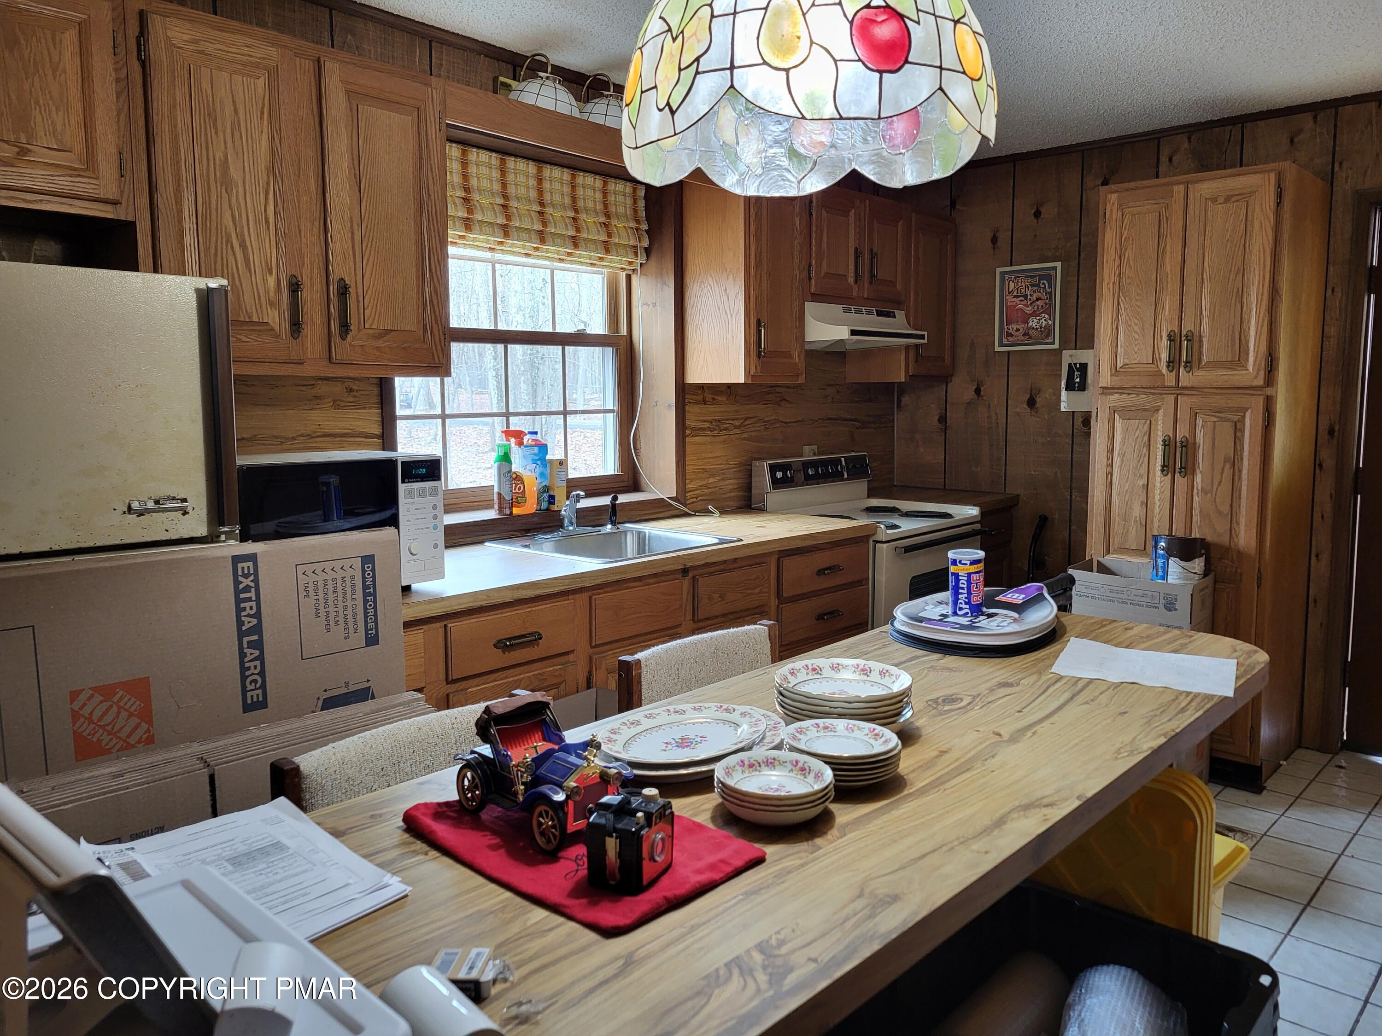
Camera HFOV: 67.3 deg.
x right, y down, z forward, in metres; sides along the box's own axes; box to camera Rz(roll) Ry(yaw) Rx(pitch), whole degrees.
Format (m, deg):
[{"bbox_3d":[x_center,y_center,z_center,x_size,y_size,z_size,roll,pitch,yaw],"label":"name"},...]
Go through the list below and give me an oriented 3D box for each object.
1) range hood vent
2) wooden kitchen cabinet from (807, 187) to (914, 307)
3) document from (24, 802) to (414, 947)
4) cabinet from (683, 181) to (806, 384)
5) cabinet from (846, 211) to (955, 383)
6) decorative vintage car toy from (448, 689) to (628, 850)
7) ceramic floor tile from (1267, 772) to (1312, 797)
[{"bbox_3d":[0.630,-0.796,4.318,0.458,0.150,0.764,6,9,42],"label":"range hood vent"},{"bbox_3d":[0.579,-1.101,4.326,0.329,0.458,0.764,6,9,42],"label":"wooden kitchen cabinet"},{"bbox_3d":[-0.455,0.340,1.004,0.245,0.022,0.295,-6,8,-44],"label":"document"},{"bbox_3d":[0.208,-0.891,3.917,0.325,0.765,0.372,5,8,42],"label":"cabinet"},{"bbox_3d":[0.972,-0.996,4.763,0.325,0.765,0.430,5,8,42],"label":"cabinet"},{"bbox_3d":[-0.161,0.263,1.119,0.098,0.130,0.222,-6,8,-42],"label":"decorative vintage car toy"},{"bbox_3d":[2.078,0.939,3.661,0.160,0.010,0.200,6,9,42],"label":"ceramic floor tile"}]

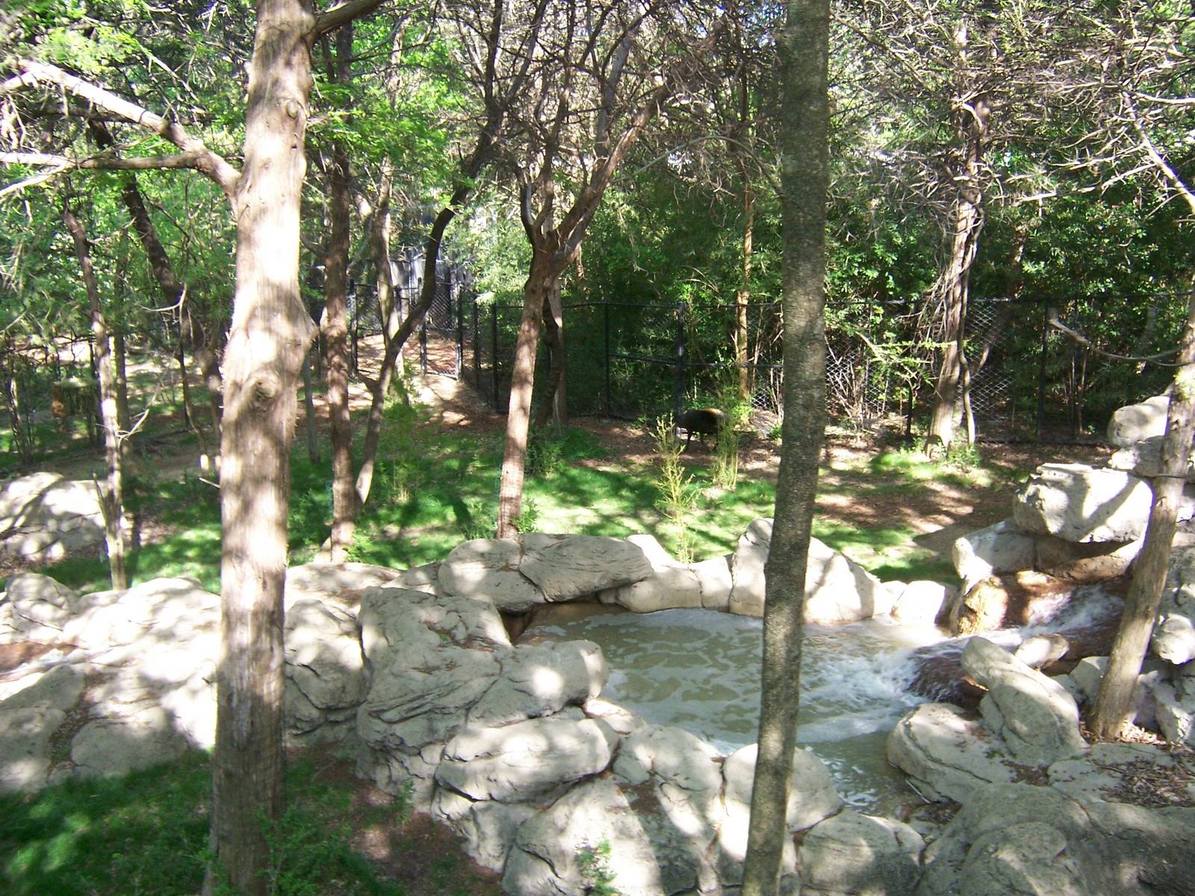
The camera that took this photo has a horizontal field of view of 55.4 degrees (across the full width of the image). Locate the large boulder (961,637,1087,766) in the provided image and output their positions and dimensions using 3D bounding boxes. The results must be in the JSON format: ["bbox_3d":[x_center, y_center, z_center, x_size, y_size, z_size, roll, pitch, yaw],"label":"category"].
[{"bbox_3d":[2.455,1.466,6.562,0.546,0.504,0.735,-2,9,-15],"label":"large boulder"}]

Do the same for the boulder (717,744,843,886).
[{"bbox_3d":[1.079,2.144,6.750,0.740,0.660,0.620,2,10,10],"label":"boulder"}]

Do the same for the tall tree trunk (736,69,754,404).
[{"bbox_3d":[2.890,-3.973,22.300,0.360,6.900,0.330,1,10,7],"label":"tall tree trunk"}]

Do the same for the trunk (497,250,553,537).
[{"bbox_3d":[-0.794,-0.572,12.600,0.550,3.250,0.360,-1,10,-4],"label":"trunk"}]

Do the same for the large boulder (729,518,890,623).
[{"bbox_3d":[1.752,1.036,9.397,1.208,0.756,0.788,0,8,0],"label":"large boulder"}]

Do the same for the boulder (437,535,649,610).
[{"bbox_3d":[-0.427,1.061,9.555,1.680,0.525,0.840,0,8,0],"label":"boulder"}]

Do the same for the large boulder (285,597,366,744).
[{"bbox_3d":[-1.970,1.584,8.200,0.650,0.920,0.650,-2,10,-14],"label":"large boulder"}]

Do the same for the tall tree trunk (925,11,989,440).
[{"bbox_3d":[4.803,-2.727,15.201,0.724,5.627,0.630,0,8,0],"label":"tall tree trunk"}]

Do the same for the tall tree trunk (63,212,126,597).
[{"bbox_3d":[-3.682,-0.341,8.359,0.410,2.882,0.315,0,8,0],"label":"tall tree trunk"}]

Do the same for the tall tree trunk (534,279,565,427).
[{"bbox_3d":[-0.858,-1.688,20.600,0.520,2.750,0.420,0,10,-2],"label":"tall tree trunk"}]

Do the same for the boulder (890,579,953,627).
[{"bbox_3d":[3.066,1.467,10.800,0.600,0.400,0.450,3,10,16],"label":"boulder"}]

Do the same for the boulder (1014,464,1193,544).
[{"bbox_3d":[4.247,0.487,9.660,1.312,0.578,0.945,0,8,0],"label":"boulder"}]

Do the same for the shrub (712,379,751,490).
[{"bbox_3d":[1.844,-0.201,15.700,0.550,1.550,0.500,1,10,7],"label":"shrub"}]

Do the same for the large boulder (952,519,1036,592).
[{"bbox_3d":[3.215,0.882,9.240,0.598,0.504,0.683,0,8,0],"label":"large boulder"}]

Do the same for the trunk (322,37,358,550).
[{"bbox_3d":[-2.085,-1.182,9.200,0.252,4.303,0.252,0,8,0],"label":"trunk"}]

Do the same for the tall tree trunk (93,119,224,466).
[{"bbox_3d":[-5.403,-1.863,14.043,1.418,4.254,0.630,0,8,0],"label":"tall tree trunk"}]

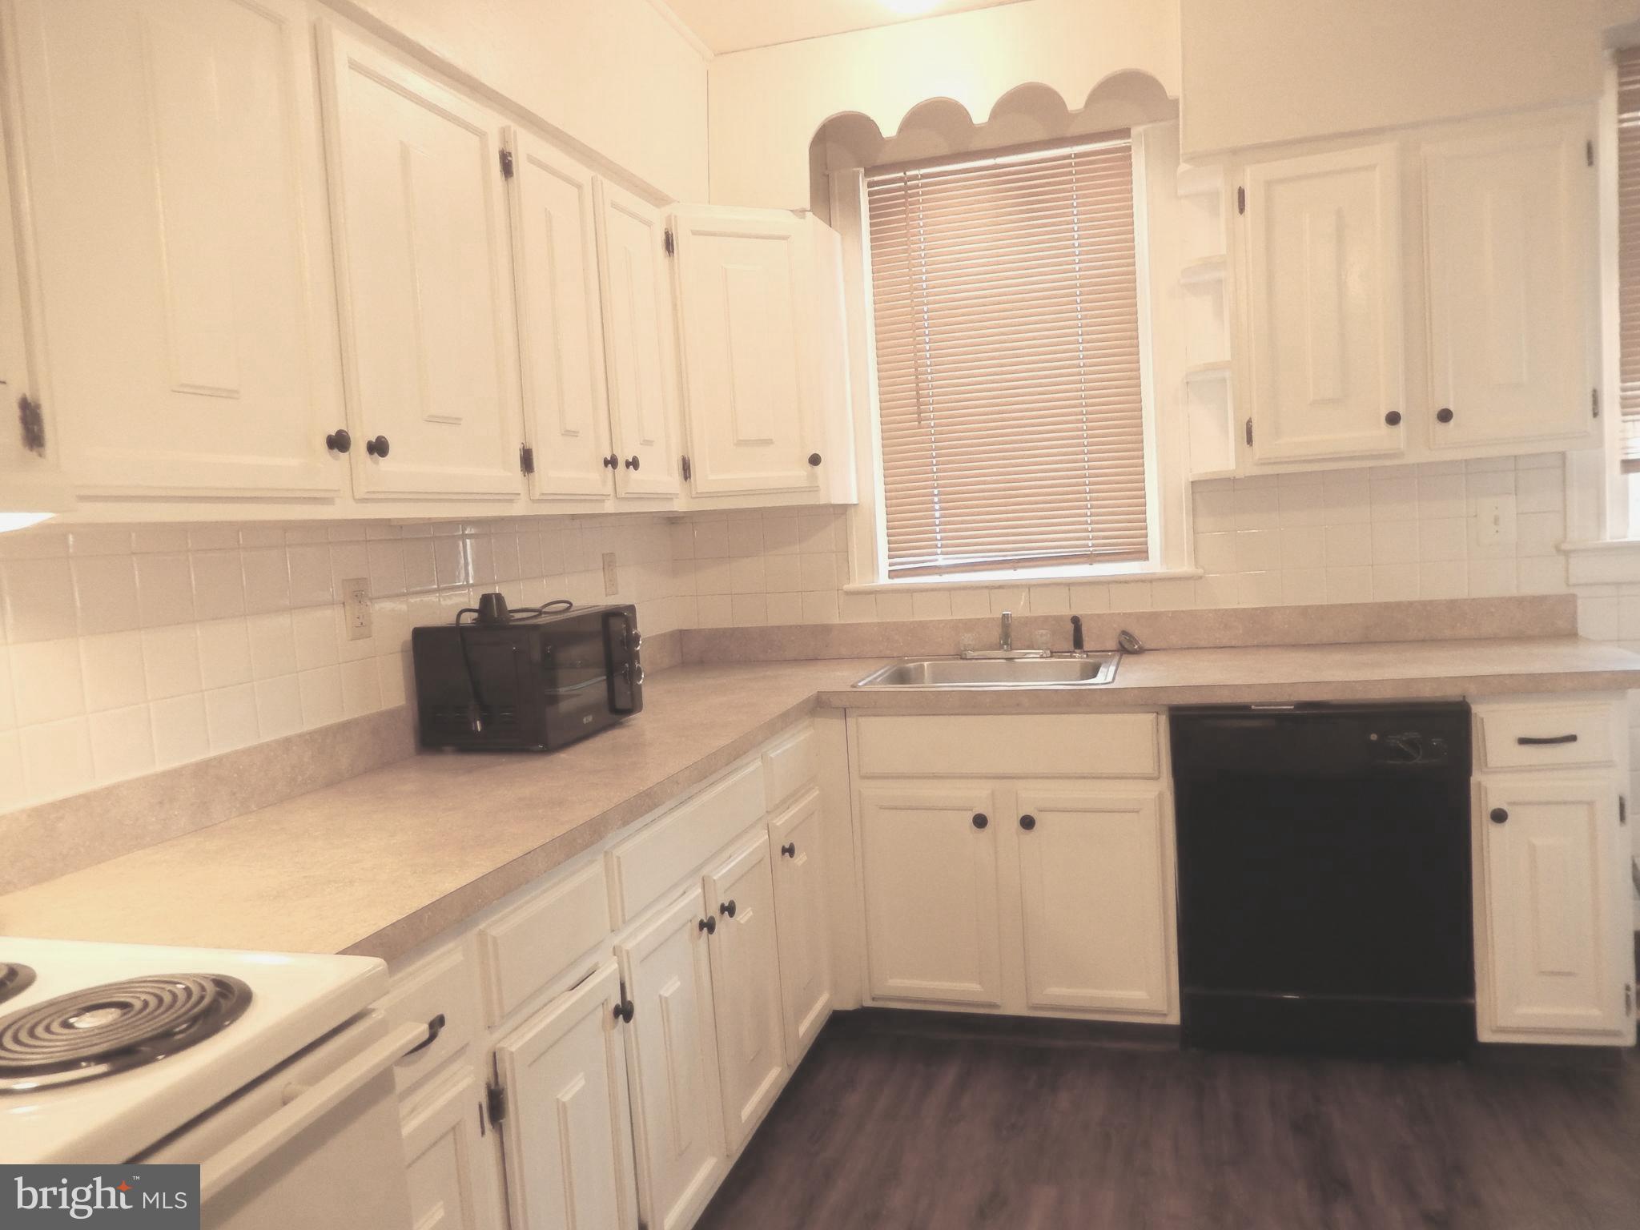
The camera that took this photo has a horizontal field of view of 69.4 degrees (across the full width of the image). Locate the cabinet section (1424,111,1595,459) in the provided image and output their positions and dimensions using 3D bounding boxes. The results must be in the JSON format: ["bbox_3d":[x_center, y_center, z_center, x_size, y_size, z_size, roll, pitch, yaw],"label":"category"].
[{"bbox_3d":[1.591,-0.750,2.820,0.328,0.694,0.310,-2,4,16],"label":"cabinet section"}]

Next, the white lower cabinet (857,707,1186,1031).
[{"bbox_3d":[0.525,0.557,3.078,0.755,0.765,0.615,-2,4,16],"label":"white lower cabinet"}]

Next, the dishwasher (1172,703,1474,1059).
[{"bbox_3d":[1.181,0.571,2.890,0.605,0.830,0.605,-2,4,16],"label":"dishwasher"}]

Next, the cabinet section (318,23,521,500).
[{"bbox_3d":[-0.807,-0.549,2.072,0.310,0.711,0.493,-2,4,16],"label":"cabinet section"}]

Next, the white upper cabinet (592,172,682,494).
[{"bbox_3d":[-0.564,-0.585,2.660,0.340,0.690,0.340,-2,4,16],"label":"white upper cabinet"}]

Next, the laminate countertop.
[{"bbox_3d":[0.415,0.230,2.146,2.440,0.045,2.420,-2,4,16],"label":"laminate countertop"}]

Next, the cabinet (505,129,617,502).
[{"bbox_3d":[-0.657,-0.551,2.324,0.340,0.690,0.360,-2,4,16],"label":"cabinet"}]

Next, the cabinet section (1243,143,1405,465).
[{"bbox_3d":[1.228,-0.731,2.928,0.330,0.703,0.310,-2,4,16],"label":"cabinet section"}]

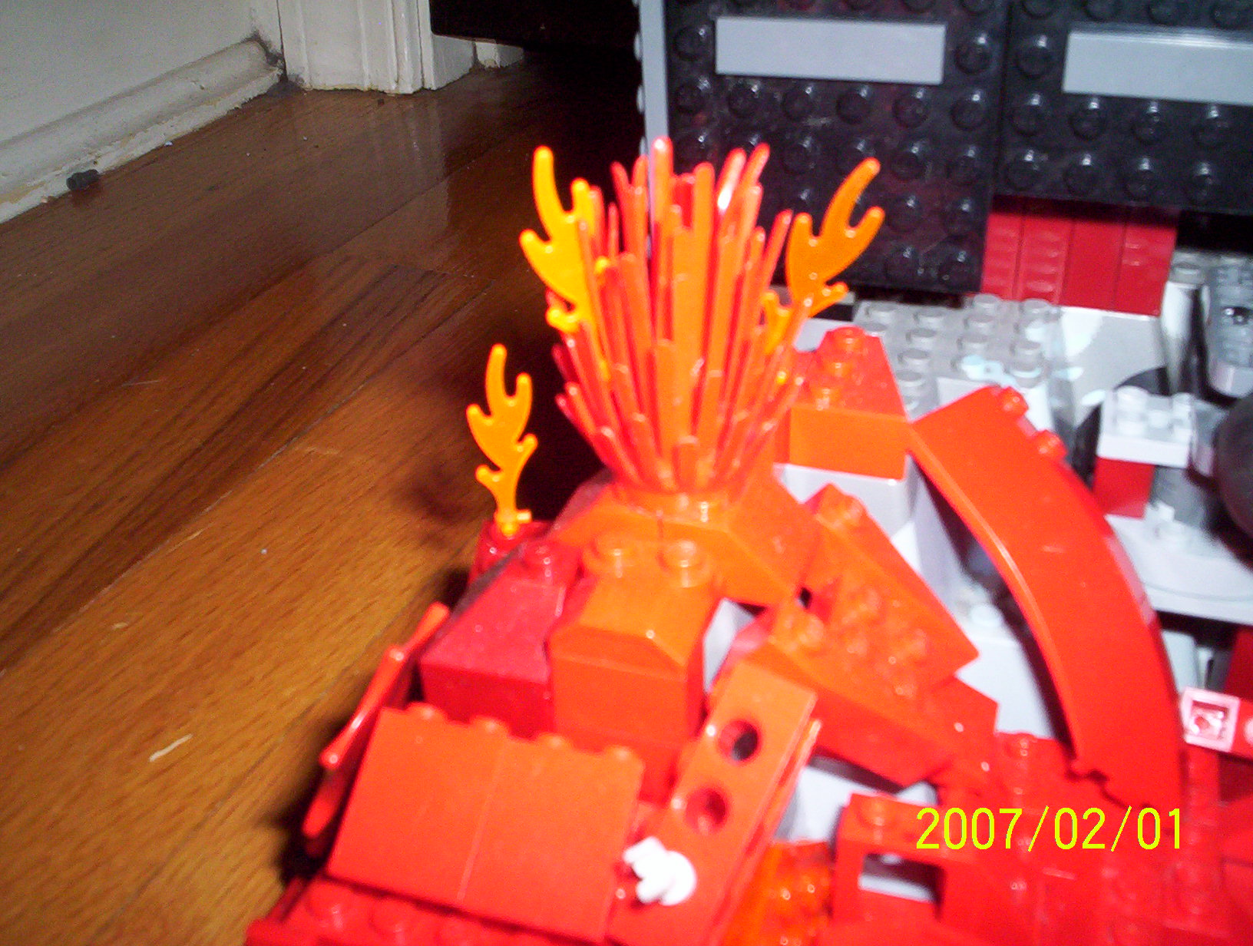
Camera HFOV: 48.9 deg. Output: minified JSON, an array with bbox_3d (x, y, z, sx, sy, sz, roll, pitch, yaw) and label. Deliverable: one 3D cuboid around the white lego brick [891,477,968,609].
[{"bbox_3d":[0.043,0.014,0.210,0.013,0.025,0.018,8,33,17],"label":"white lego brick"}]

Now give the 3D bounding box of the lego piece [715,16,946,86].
[{"bbox_3d":[0.028,-0.060,0.194,0.032,0.008,0.003,8,33,17],"label":"lego piece"}]

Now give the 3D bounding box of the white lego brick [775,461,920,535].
[{"bbox_3d":[0.033,0.000,0.205,0.018,0.010,0.015,8,33,17],"label":"white lego brick"}]

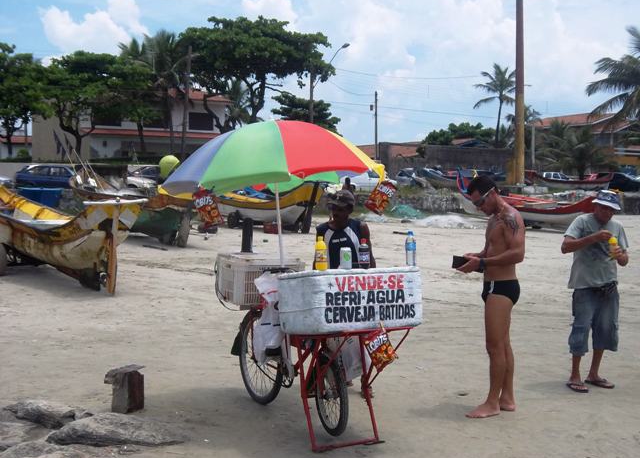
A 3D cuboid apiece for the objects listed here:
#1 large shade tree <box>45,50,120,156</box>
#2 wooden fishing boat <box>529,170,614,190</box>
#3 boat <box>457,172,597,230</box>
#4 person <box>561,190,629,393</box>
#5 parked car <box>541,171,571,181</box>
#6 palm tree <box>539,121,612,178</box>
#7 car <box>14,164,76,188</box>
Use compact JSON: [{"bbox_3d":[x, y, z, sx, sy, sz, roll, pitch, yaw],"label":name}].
[{"bbox_3d":[-19.373,-9.787,70.000,6.600,9.100,6.300,0,2,0],"label":"large shade tree"},{"bbox_3d":[17.296,-3.349,60.000,5.900,1.300,1.500,0,2,5],"label":"wooden fishing boat"},{"bbox_3d":[6.500,-0.916,27.990,2.000,1.800,6.800,-2,3,-30],"label":"boat"},{"bbox_3d":[2.181,0.461,6.905,0.520,1.580,0.380,0,2,-9],"label":"person"},{"bbox_3d":[19.695,-3.867,70.000,3.900,1.470,1.650,0,2,15],"label":"parked car"},{"bbox_3d":[17.053,-4.906,58.000,4.900,4.600,4.900,0,3,0],"label":"palm tree"},{"bbox_3d":[-13.593,-2.615,45.000,4.050,1.400,1.660,-2,4,-33],"label":"car"}]

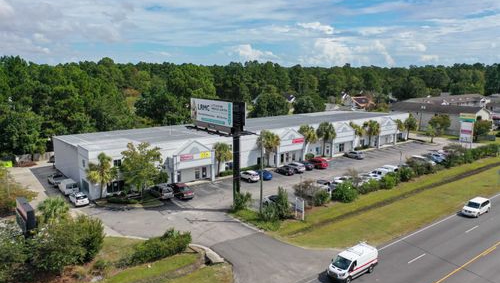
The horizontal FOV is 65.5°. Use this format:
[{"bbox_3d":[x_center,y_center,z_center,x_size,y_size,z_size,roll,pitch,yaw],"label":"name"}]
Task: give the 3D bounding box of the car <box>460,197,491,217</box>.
[{"bbox_3d":[30.006,8.669,51.895,5.000,1.700,1.930,-7,12,-37],"label":"car"}]

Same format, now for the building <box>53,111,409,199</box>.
[{"bbox_3d":[3.511,-1.115,90.200,84.400,7.400,26.200,-8,13,-37],"label":"building"}]

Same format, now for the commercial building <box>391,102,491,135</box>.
[{"bbox_3d":[56.750,-6.773,118.213,9.980,8.660,26.820,-8,13,-37],"label":"commercial building"}]

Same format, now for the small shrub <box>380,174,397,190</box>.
[{"bbox_3d":[22.298,6.428,63.177,2.400,2.200,2.300,-8,13,-37],"label":"small shrub"}]

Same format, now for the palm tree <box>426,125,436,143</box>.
[{"bbox_3d":[47.847,-2.017,102.031,2.600,4.800,2.600,0,10,0],"label":"palm tree"}]

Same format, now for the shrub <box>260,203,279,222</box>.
[{"bbox_3d":[2.475,9.048,49.412,2.300,2.200,2.200,0,10,0],"label":"shrub"}]

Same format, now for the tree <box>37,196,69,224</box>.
[{"bbox_3d":[-22.990,8.681,44.828,3.700,4.600,3.700,0,10,0],"label":"tree"}]

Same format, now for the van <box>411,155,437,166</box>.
[{"bbox_3d":[35.337,3.707,79.639,1.900,1.680,4.800,-8,13,-37],"label":"van"}]

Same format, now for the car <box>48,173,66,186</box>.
[{"bbox_3d":[-34.168,6.141,68.552,1.920,1.680,5.300,-7,12,-37],"label":"car"}]

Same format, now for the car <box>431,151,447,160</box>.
[{"bbox_3d":[39.097,3.146,83.238,1.830,1.500,4.600,-8,13,-37],"label":"car"}]

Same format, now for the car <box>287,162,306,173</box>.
[{"bbox_3d":[8.435,4.730,74.218,1.850,1.650,4.600,-8,13,-37],"label":"car"}]

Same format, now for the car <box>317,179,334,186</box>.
[{"bbox_3d":[12.664,7.088,61.937,1.850,1.500,4.600,-8,13,-36],"label":"car"}]

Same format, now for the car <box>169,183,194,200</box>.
[{"bbox_3d":[-10.550,7.461,60.275,1.830,1.630,4.600,-7,12,-35],"label":"car"}]

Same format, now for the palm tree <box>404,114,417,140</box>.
[{"bbox_3d":[44.366,-4.304,107.242,3.500,7.400,3.500,0,10,0],"label":"palm tree"}]

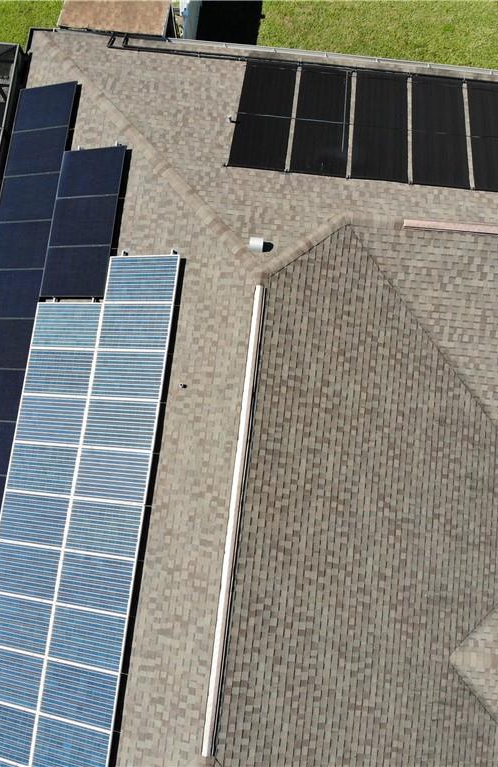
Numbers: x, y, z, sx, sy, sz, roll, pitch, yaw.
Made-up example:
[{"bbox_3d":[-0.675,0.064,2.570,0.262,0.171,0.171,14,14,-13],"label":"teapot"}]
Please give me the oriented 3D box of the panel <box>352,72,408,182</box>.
[{"bbox_3d":[2.985,-5.860,16.026,1.210,0.060,3.580,6,59,1],"label":"panel"}]

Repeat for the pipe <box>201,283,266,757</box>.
[{"bbox_3d":[-0.236,2.284,12.937,0.180,0.100,8.488,6,80,1],"label":"pipe"}]

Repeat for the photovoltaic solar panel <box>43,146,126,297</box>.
[{"bbox_3d":[-3.594,-3.513,15.460,1.623,0.045,3.417,3,79,22],"label":"photovoltaic solar panel"}]

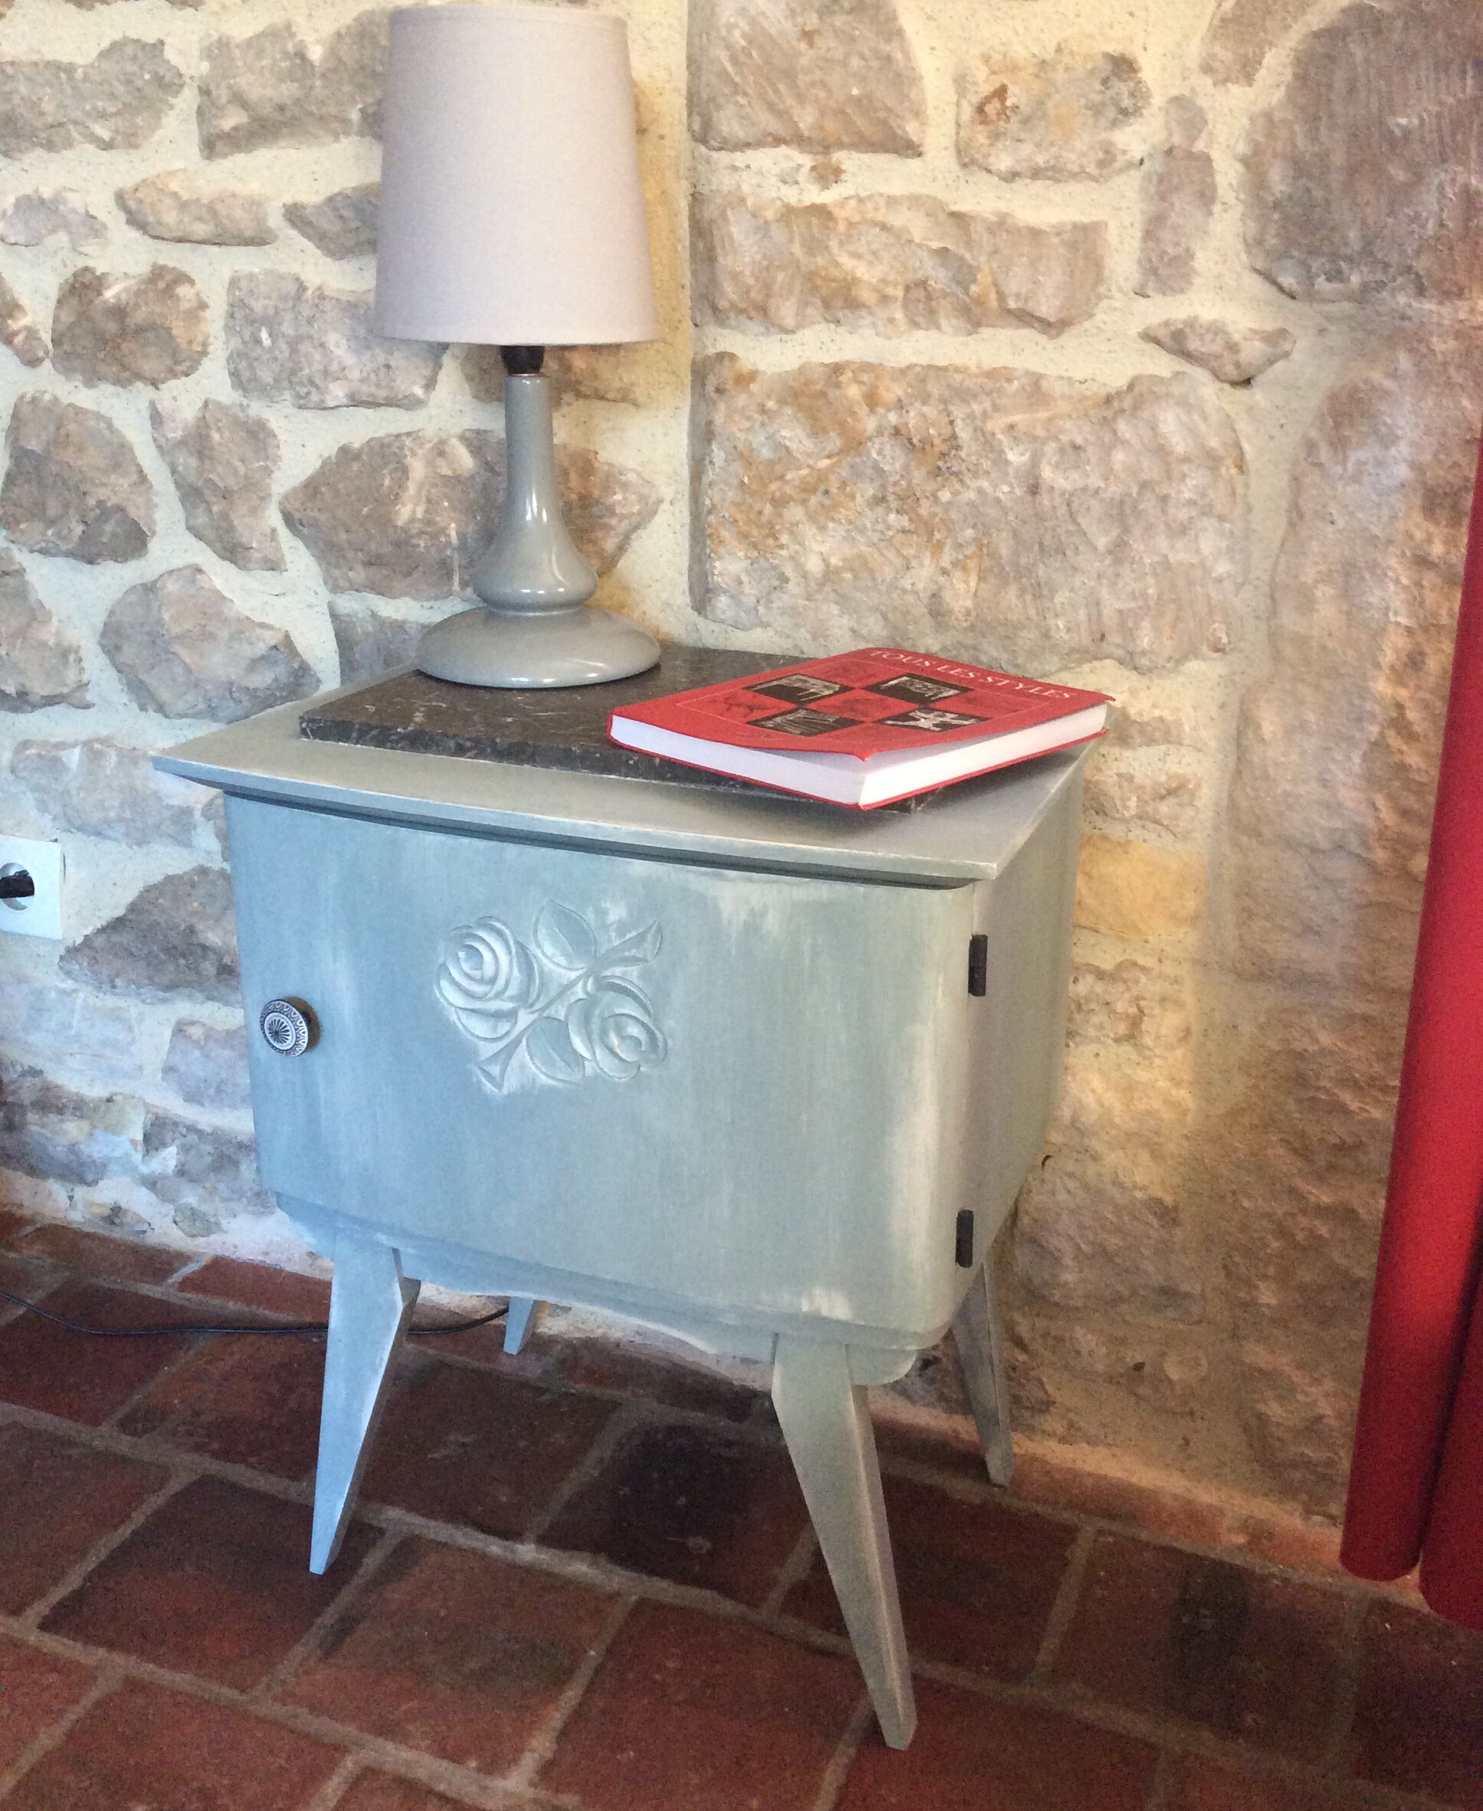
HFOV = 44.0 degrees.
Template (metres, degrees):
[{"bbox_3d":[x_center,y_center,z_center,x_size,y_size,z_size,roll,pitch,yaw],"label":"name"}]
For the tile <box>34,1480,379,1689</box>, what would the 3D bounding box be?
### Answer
[{"bbox_3d":[-0.329,0.432,1.162,0.147,0.018,0.153,8,22,20],"label":"tile"}]

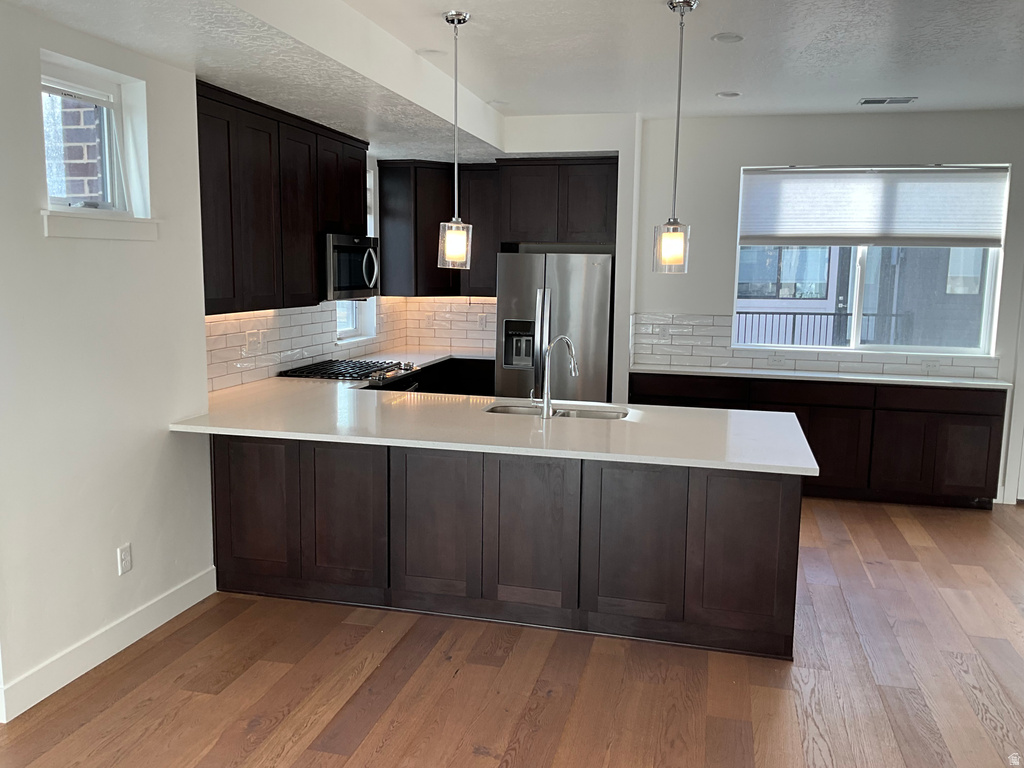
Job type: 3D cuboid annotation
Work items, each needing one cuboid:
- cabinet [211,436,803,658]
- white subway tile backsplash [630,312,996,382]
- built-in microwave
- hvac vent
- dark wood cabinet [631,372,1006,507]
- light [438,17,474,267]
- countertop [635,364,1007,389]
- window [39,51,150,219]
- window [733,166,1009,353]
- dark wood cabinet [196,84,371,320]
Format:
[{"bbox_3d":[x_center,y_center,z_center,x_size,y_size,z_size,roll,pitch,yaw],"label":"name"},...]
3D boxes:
[{"bbox_3d":[-0.023,0.616,4.380,2.774,0.884,0.937,3,8,14],"label":"cabinet"},{"bbox_3d":[2.204,-0.290,6.370,2.583,0.402,0.030,3,8,14],"label":"white subway tile backsplash"},{"bbox_3d":[-1.214,-0.785,5.735,0.415,0.415,0.766,3,8,14],"label":"built-in microwave"},{"bbox_3d":[2.475,-1.858,5.656,0.348,0.018,0.212,3,8,14],"label":"hvac vent"},{"bbox_3d":[2.143,0.384,6.307,2.554,0.869,0.301,3,8,14],"label":"dark wood cabinet"},{"bbox_3d":[-0.260,-1.105,3.952,0.152,1.138,0.152,1,7,0],"label":"light"},{"bbox_3d":[2.157,-0.060,6.232,2.572,0.030,0.323,3,8,14],"label":"countertop"},{"bbox_3d":[-1.684,-0.958,3.388,0.138,0.569,0.574,3,8,14],"label":"window"},{"bbox_3d":[2.557,-0.895,6.222,1.802,1.331,0.091,3,8,14],"label":"window"},{"bbox_3d":[-1.406,-1.003,5.093,0.336,1.093,2.090,3,8,14],"label":"dark wood cabinet"}]

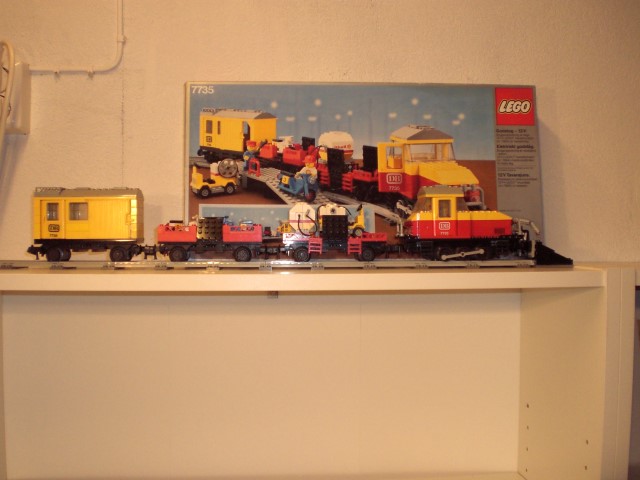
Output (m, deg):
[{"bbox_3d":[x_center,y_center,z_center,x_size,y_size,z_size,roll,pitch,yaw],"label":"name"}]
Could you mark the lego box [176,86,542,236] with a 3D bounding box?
[{"bbox_3d":[0.063,-0.089,0.994,0.498,0.259,0.062,0,-7,-3],"label":"lego box"}]

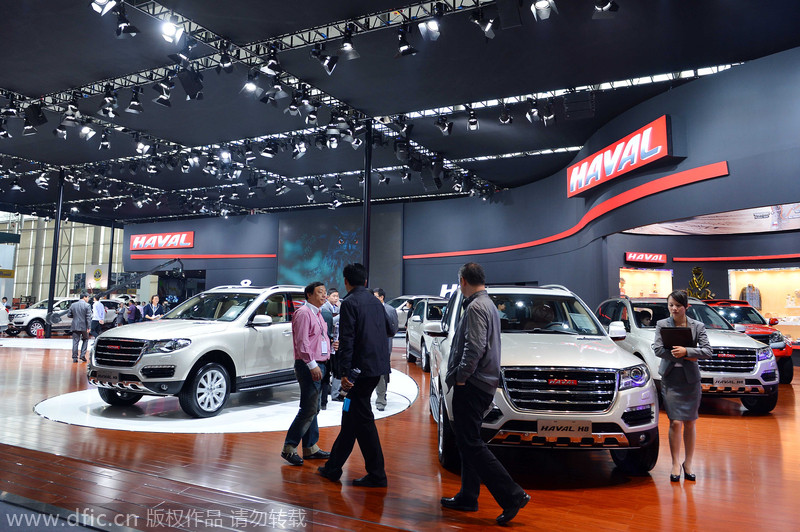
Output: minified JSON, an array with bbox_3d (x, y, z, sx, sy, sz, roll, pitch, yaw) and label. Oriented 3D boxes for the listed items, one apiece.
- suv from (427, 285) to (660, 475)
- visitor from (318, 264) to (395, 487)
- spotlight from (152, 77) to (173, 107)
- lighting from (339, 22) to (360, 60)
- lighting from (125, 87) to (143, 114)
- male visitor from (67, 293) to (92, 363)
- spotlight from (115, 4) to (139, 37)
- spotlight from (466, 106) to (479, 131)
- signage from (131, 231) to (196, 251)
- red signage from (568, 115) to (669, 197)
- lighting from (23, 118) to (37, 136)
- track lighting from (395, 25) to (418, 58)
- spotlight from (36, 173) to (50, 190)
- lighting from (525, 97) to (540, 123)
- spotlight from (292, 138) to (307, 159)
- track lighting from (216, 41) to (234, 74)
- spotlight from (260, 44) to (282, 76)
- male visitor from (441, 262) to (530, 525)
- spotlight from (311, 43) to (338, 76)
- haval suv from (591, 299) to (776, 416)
[{"bbox_3d":[1.382,1.125,6.519,2.030,1.790,4.750,1,-5,2],"label":"suv"},{"bbox_3d":[-0.348,0.927,4.582,0.520,1.800,0.500,5,-6,-38],"label":"visitor"},{"bbox_3d":[-6.545,-4.814,14.682,0.500,0.700,0.500,3,-6,-25],"label":"spotlight"},{"bbox_3d":[-1.148,-5.075,12.054,0.450,0.720,0.480,2,-5,-14],"label":"lighting"},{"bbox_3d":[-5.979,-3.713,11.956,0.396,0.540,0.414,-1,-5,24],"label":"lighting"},{"bbox_3d":[-8.224,1.571,13.653,0.520,1.755,0.380,0,-5,8],"label":"male visitor"},{"bbox_3d":[-5.417,-4.843,10.555,0.440,0.500,0.520,5,-51,-42],"label":"spotlight"},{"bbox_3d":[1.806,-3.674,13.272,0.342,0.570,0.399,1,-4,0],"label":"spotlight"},{"bbox_3d":[-17.052,-1.758,38.295,6.130,1.110,0.200,-2,-6,24],"label":"signage"},{"bbox_3d":[6.694,-3.234,16.776,0.200,1.090,5.350,2,-5,-10],"label":"red signage"},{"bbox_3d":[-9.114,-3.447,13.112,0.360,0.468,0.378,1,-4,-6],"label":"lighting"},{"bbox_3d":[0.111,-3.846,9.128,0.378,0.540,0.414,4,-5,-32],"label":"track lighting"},{"bbox_3d":[-17.169,-4.068,25.678,0.550,0.720,0.550,3,-6,-24],"label":"spotlight"},{"bbox_3d":[3.771,-4.454,15.165,0.440,0.520,0.500,1,35,-8],"label":"lighting"},{"bbox_3d":[-3.696,-4.280,19.586,0.500,0.700,0.450,4,-6,-37],"label":"spotlight"},{"bbox_3d":[-4.270,-5.106,13.041,0.430,0.700,0.450,0,-5,6],"label":"track lighting"},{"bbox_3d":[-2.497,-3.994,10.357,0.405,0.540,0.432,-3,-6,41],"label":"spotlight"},{"bbox_3d":[0.617,0.891,3.869,0.640,1.770,0.500,-1,-5,25],"label":"male visitor"},{"bbox_3d":[-1.392,-3.827,9.828,0.468,0.540,0.378,-1,-5,21],"label":"spotlight"},{"bbox_3d":[4.786,1.469,9.792,2.000,1.790,4.780,0,-5,4],"label":"haval suv"}]

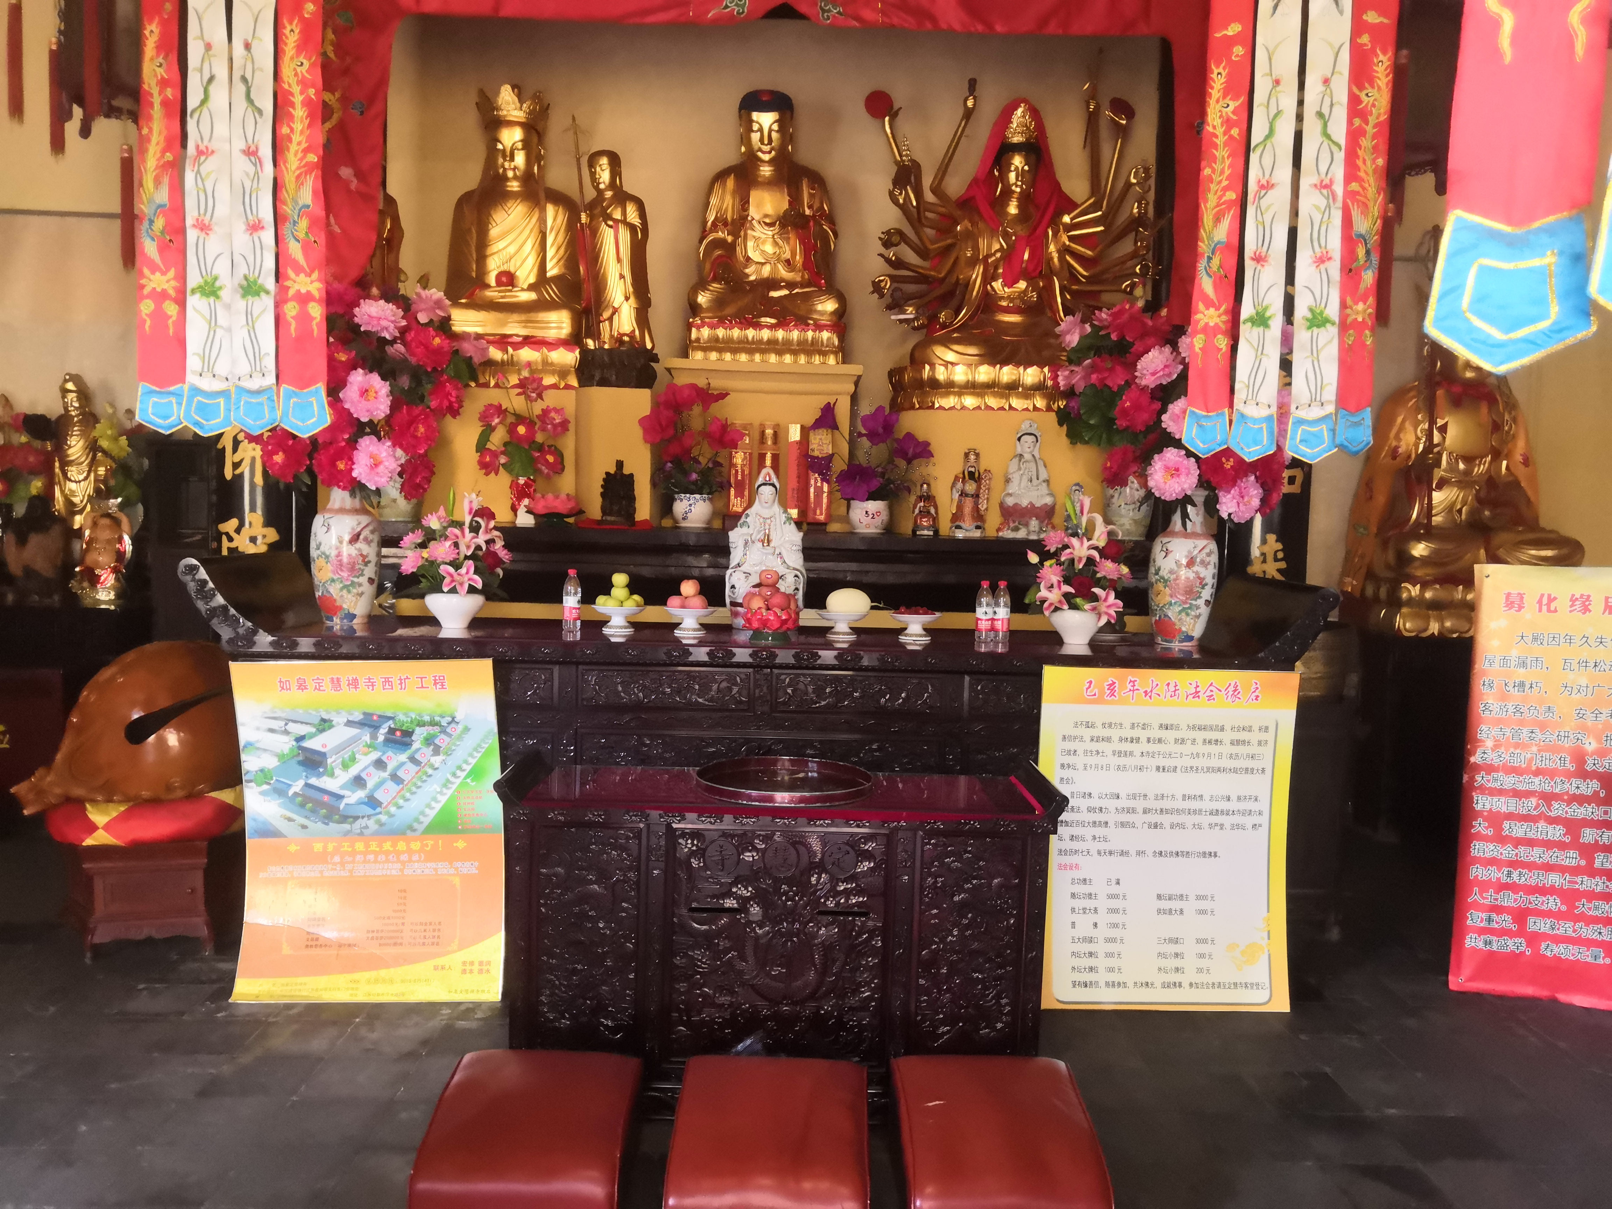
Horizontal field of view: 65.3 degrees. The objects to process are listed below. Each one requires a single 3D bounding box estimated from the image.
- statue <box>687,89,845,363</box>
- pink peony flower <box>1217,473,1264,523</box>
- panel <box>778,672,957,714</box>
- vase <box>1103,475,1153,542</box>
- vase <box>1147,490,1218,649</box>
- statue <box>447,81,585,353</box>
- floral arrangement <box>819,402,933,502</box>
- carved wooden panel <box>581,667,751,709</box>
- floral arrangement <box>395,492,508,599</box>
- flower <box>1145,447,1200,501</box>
[{"bbox_3d":[-0.181,-1.754,5.838,0.750,1.300,0.600,1,4,-2],"label":"statue"},{"bbox_3d":[1.607,-0.394,4.652,0.170,0.180,0.130,0,4,-17],"label":"pink peony flower"},{"bbox_3d":[0.199,0.299,4.233,0.610,0.140,0.030,1,4,-2],"label":"panel"},{"bbox_3d":[1.374,-0.411,5.360,0.209,0.268,0.209,1,4,-1],"label":"vase"},{"bbox_3d":[1.413,-0.144,4.725,0.255,0.575,0.255,1,4,-2],"label":"vase"},{"bbox_3d":[-1.362,-1.796,5.888,0.643,1.286,0.520,2,4,-1],"label":"statue"},{"bbox_3d":[0.300,-0.655,5.401,0.487,0.427,0.330,2,4,-1],"label":"floral arrangement"},{"bbox_3d":[-0.487,0.292,4.380,0.592,0.149,0.030,1,4,-1],"label":"carved wooden panel"},{"bbox_3d":[-1.351,-0.228,4.800,0.433,0.409,0.340,1,4,-1],"label":"floral arrangement"},{"bbox_3d":[1.375,-0.490,4.708,0.198,0.203,0.110,2,4,9],"label":"flower"}]

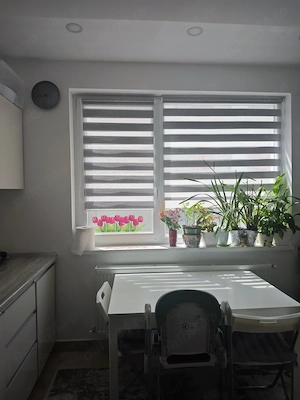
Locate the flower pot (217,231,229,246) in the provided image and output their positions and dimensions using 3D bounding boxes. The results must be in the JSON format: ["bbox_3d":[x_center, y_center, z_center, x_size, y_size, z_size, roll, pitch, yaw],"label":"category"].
[{"bbox_3d":[0.725,0.383,2.649,0.120,0.141,0.120,-1,2,0],"label":"flower pot"}]

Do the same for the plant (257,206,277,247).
[{"bbox_3d":[1.164,0.262,2.677,0.189,0.382,0.179,-1,2,-4],"label":"plant"}]

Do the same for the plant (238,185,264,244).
[{"bbox_3d":[1.011,0.146,2.660,0.250,0.596,0.225,-1,2,-4],"label":"plant"}]

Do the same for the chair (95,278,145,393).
[{"bbox_3d":[-0.130,1.041,1.949,0.460,0.770,0.430,0,2,4],"label":"chair"}]

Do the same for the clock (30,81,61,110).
[{"bbox_3d":[-0.936,-0.943,2.401,0.255,0.255,0.040,-1,2,-4],"label":"clock"}]

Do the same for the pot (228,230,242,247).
[{"bbox_3d":[0.860,0.385,2.659,0.124,0.141,0.124,-1,2,0],"label":"pot"}]

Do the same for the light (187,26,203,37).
[{"bbox_3d":[0.342,-1.274,2.004,0.122,0.030,0.122,-1,2,-4],"label":"light"}]

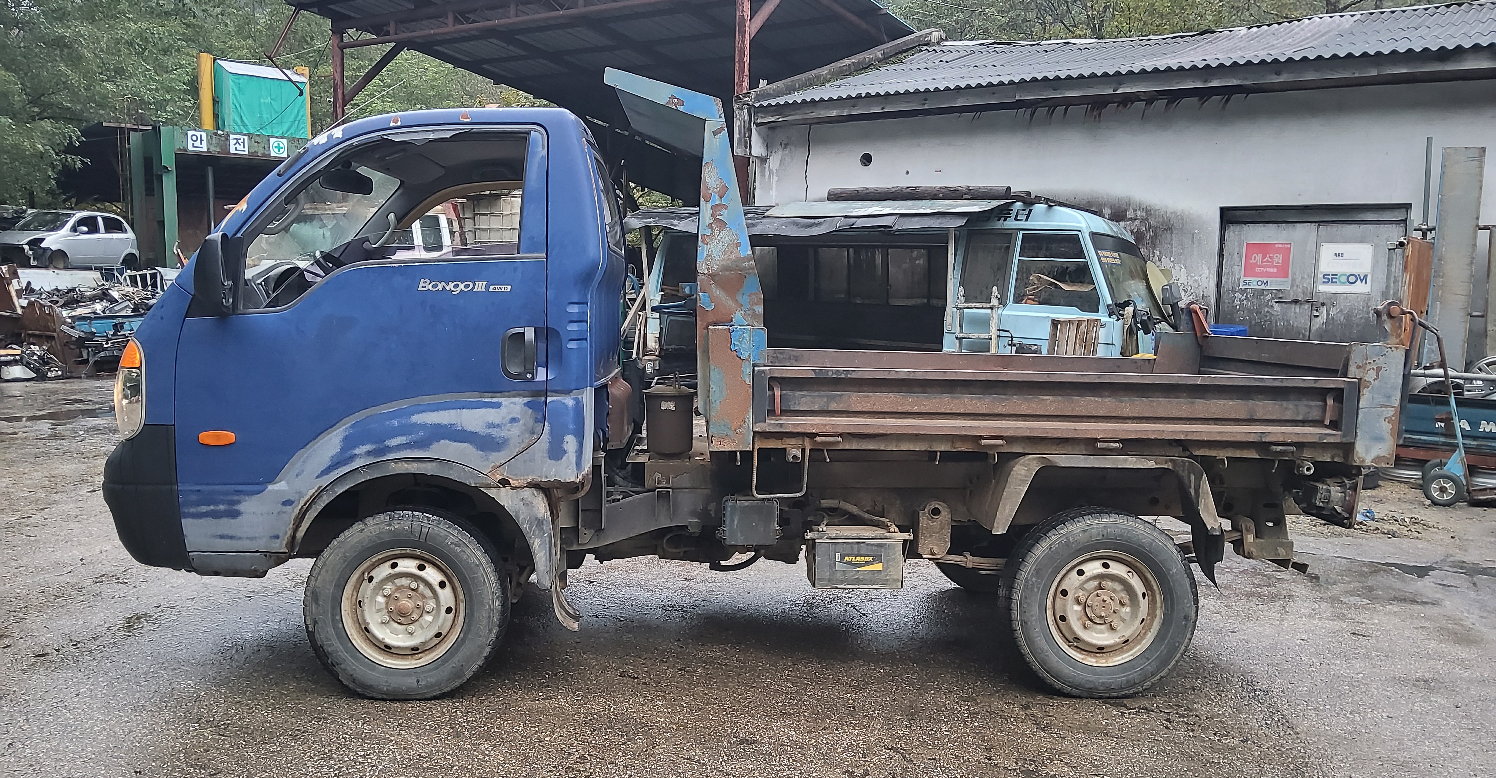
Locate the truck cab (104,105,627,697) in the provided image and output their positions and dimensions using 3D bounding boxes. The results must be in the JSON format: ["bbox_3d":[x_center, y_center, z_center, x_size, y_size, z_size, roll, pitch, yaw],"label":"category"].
[{"bbox_3d":[-1.419,-0.060,4.576,1.850,2.120,1.780,1,4,-3],"label":"truck cab"}]

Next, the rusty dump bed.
[{"bbox_3d":[1.113,-0.013,4.703,2.280,0.427,1.660,1,4,-3],"label":"rusty dump bed"}]

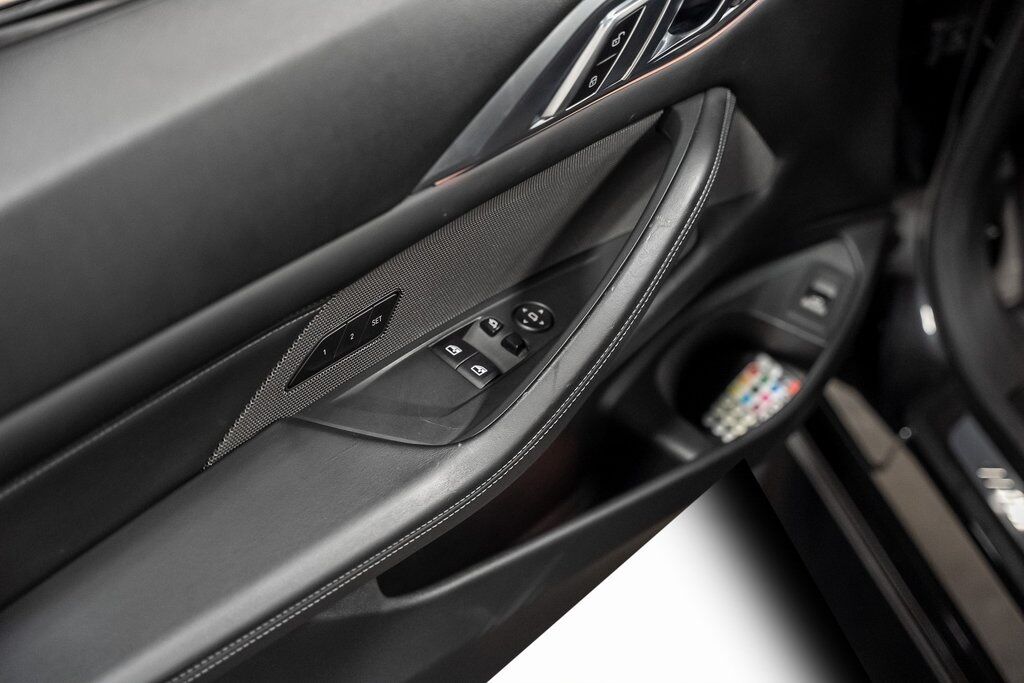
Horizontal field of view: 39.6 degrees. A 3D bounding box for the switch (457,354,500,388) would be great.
[{"bbox_3d":[-0.020,0.019,0.923,0.022,0.008,0.024,39,51,23],"label":"switch"}]

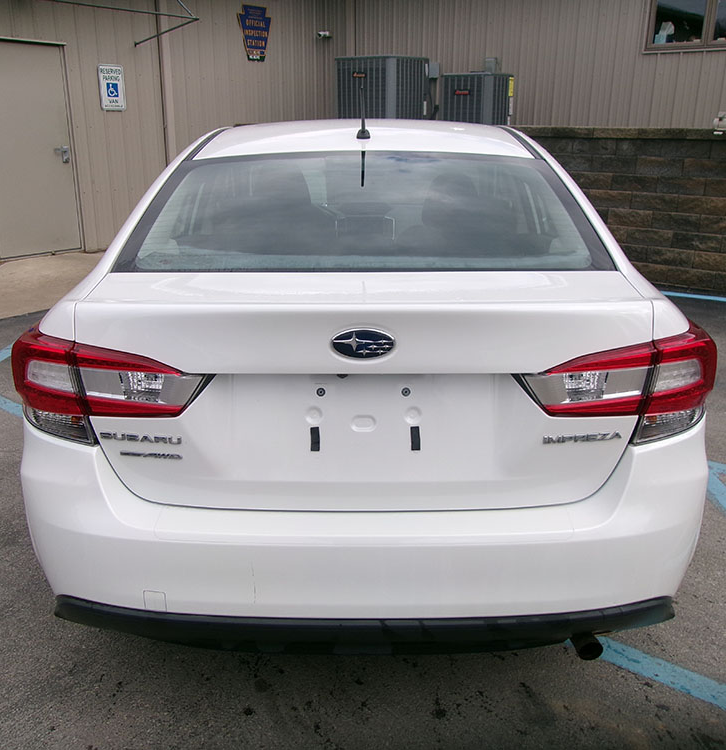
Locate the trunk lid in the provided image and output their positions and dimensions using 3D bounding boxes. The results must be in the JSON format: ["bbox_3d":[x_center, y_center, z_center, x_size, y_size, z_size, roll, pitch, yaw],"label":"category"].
[{"bbox_3d":[0.000,0.022,1.755,1.180,0.470,0.420,0,17,0],"label":"trunk lid"}]

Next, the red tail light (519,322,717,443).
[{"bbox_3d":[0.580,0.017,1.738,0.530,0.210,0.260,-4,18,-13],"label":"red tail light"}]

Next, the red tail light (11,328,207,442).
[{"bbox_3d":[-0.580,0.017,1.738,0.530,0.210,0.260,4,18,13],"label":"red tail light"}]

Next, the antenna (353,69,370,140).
[{"bbox_3d":[0.000,-0.836,2.421,0.045,0.205,0.060,0,17,0],"label":"antenna"}]

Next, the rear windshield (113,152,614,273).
[{"bbox_3d":[0.000,-0.470,2.126,1.200,0.130,0.710,0,41,0],"label":"rear windshield"}]

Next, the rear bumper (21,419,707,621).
[{"bbox_3d":[0.000,0.322,1.869,1.740,0.390,0.480,0,17,0],"label":"rear bumper"}]

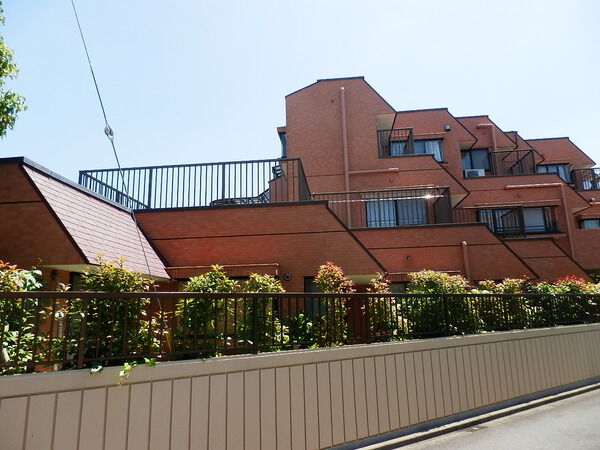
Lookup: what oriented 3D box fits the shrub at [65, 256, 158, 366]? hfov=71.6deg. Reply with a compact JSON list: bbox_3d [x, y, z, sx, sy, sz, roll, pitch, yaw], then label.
[{"bbox_3d":[-1.976,0.920,4.360,0.857,1.182,0.789,6,-14,-33],"label":"shrub"}]

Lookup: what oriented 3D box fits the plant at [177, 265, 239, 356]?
[{"bbox_3d":[-1.109,1.028,4.933,0.704,1.121,0.648,6,-14,-33],"label":"plant"}]

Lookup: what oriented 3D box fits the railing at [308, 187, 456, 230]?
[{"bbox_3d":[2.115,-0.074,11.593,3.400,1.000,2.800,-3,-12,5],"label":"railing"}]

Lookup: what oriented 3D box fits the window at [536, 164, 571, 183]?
[{"bbox_3d":[12.072,-2.401,19.741,1.500,0.930,0.120,-3,-12,5],"label":"window"}]

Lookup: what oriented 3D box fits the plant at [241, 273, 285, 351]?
[{"bbox_3d":[-0.482,1.127,5.344,0.535,1.032,0.492,-1,-12,0],"label":"plant"}]

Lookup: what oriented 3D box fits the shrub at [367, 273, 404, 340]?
[{"bbox_3d":[1.349,1.331,6.560,0.558,1.101,0.513,-1,-12,0],"label":"shrub"}]

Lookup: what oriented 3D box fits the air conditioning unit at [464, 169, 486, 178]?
[{"bbox_3d":[7.038,-1.945,16.610,0.760,0.550,0.290,-3,-12,5],"label":"air conditioning unit"}]

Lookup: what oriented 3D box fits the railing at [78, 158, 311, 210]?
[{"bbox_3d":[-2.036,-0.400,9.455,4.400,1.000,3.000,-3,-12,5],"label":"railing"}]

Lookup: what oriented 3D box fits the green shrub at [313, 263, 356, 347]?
[{"bbox_3d":[0.484,1.131,6.008,0.574,1.244,0.529,-1,-12,0],"label":"green shrub"}]

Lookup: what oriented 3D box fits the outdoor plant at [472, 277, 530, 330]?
[{"bbox_3d":[4.051,1.613,8.359,1.000,1.074,0.920,6,-14,-33],"label":"outdoor plant"}]

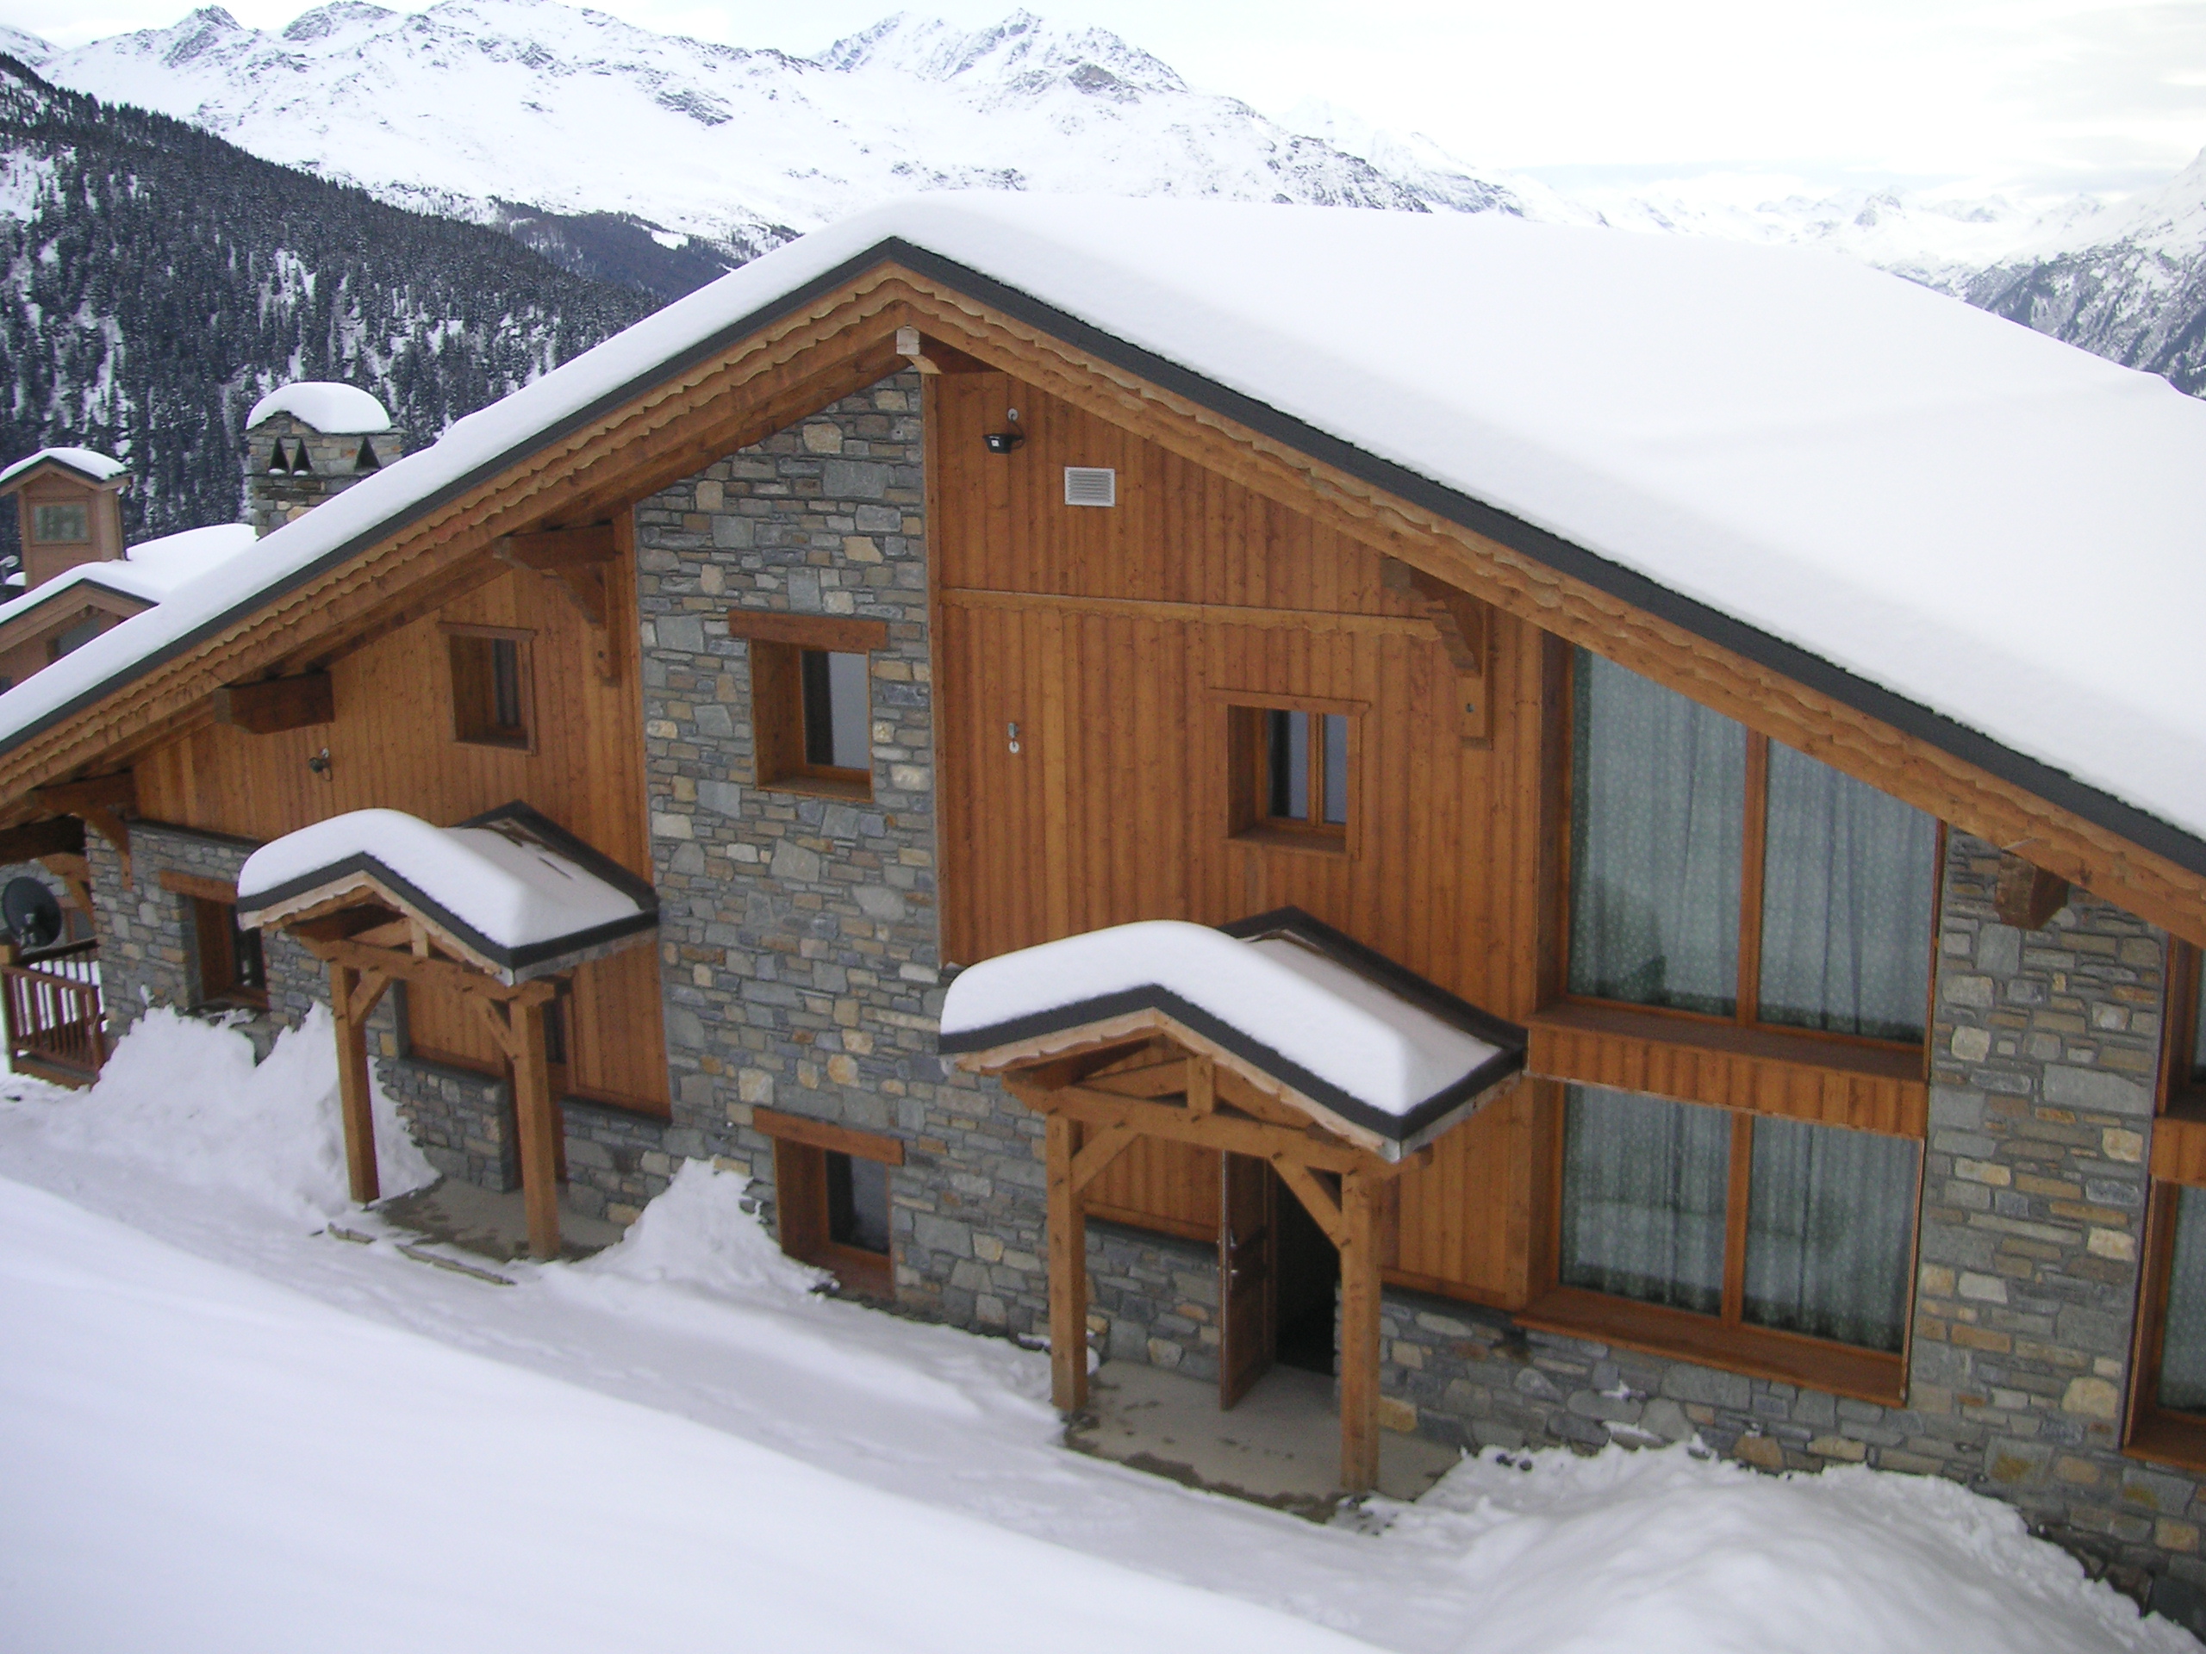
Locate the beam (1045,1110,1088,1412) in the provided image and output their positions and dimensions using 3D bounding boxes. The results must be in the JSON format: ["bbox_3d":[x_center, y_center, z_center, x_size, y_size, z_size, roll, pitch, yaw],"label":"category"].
[{"bbox_3d":[-0.244,3.061,16.706,0.186,2.263,0.214,7,15,31],"label":"beam"}]

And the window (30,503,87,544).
[{"bbox_3d":[-16.374,-4.760,37.000,0.892,0.649,0.120,-1,13,0],"label":"window"}]

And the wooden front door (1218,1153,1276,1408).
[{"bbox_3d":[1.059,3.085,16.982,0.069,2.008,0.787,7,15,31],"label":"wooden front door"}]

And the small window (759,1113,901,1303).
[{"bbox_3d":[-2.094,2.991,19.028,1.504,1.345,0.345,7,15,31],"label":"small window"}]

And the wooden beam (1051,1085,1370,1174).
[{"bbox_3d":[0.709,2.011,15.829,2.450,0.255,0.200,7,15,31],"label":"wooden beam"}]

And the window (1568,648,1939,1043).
[{"bbox_3d":[4.111,0.109,14.879,2.449,2.443,0.152,7,15,31],"label":"window"}]

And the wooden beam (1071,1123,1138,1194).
[{"bbox_3d":[0.002,2.240,16.345,0.806,0.195,0.152,-46,-14,32],"label":"wooden beam"}]

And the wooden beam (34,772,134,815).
[{"bbox_3d":[-9.705,-0.249,22.338,0.207,0.386,1.035,7,15,31],"label":"wooden beam"}]

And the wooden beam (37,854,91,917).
[{"bbox_3d":[-11.028,0.634,25.207,0.172,0.759,0.759,7,15,31],"label":"wooden beam"}]

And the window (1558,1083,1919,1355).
[{"bbox_3d":[4.170,2.546,15.472,2.449,1.566,0.152,7,15,31],"label":"window"}]

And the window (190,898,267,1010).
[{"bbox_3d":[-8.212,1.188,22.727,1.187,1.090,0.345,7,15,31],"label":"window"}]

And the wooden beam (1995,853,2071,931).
[{"bbox_3d":[5.134,0.251,12.963,0.207,0.442,0.897,7,15,31],"label":"wooden beam"}]

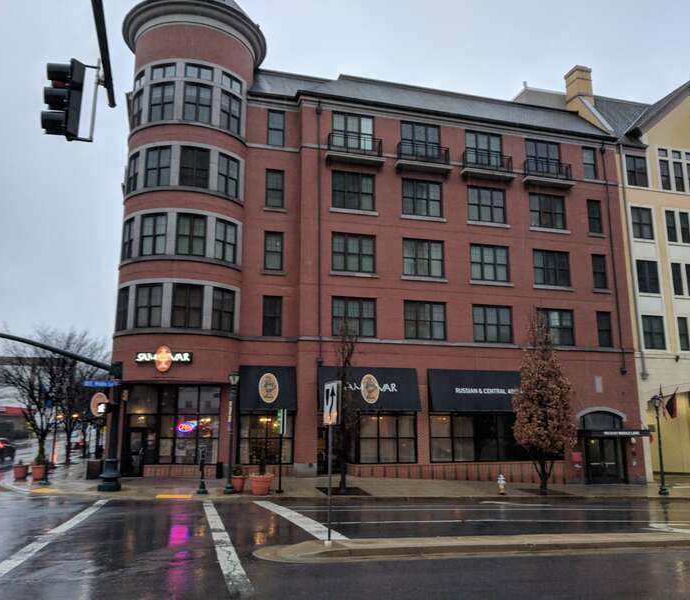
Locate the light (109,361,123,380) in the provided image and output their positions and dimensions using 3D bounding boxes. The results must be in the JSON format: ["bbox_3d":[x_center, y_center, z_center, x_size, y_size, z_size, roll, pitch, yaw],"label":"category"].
[{"bbox_3d":[-7.617,2.350,20.031,0.420,0.660,0.420,3,-12,-16],"label":"light"}]

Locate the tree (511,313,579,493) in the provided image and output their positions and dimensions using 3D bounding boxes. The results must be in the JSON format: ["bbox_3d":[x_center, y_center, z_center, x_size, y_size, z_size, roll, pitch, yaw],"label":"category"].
[{"bbox_3d":[8.090,4.255,25.199,2.700,7.400,2.700,3,-12,-16],"label":"tree"}]

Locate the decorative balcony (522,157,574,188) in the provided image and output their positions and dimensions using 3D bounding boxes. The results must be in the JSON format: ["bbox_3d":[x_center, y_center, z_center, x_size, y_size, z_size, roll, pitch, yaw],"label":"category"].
[{"bbox_3d":[11.112,-6.818,32.667,3.029,1.232,0.550,3,-12,-16],"label":"decorative balcony"}]

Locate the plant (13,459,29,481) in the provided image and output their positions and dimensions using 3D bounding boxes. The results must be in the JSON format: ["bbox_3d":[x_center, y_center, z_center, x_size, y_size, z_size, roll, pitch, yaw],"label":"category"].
[{"bbox_3d":[-12.979,6.834,24.269,0.570,0.840,0.570,3,-12,-16],"label":"plant"}]

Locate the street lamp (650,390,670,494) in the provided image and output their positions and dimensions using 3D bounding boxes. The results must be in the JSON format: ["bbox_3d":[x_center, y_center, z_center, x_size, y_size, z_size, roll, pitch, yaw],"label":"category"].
[{"bbox_3d":[13.725,6.350,26.255,0.420,4.200,0.420,3,-12,-16],"label":"street lamp"}]

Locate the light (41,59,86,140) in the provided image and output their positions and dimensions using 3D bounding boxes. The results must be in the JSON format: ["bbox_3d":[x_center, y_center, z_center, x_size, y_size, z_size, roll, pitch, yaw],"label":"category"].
[{"bbox_3d":[-3.658,-2.593,7.850,0.420,1.060,0.360,3,-12,-16],"label":"light"}]

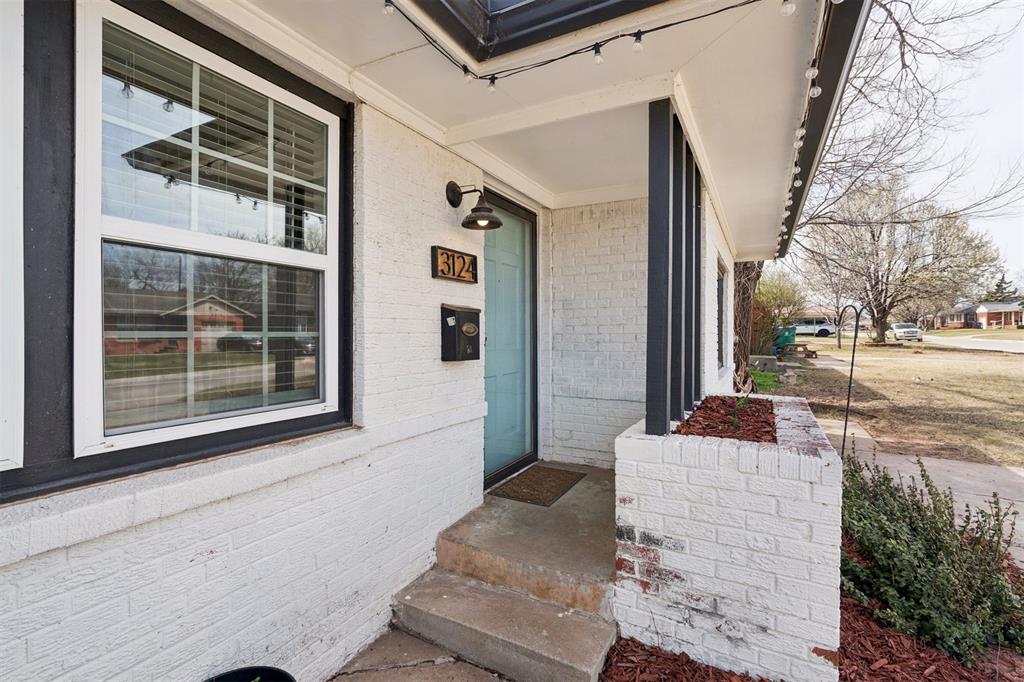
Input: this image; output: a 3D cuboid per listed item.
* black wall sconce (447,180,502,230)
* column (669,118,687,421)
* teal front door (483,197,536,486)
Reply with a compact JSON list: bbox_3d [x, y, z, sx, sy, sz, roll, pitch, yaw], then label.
[{"bbox_3d":[-0.197,-0.780,2.535,0.300,0.270,0.230,1,1,29],"label":"black wall sconce"},{"bbox_3d":[0.858,-0.347,2.400,0.089,1.522,0.090,1,1,29],"label":"column"},{"bbox_3d":[-0.026,-0.002,3.409,0.065,2.045,0.945,1,1,29],"label":"teal front door"}]

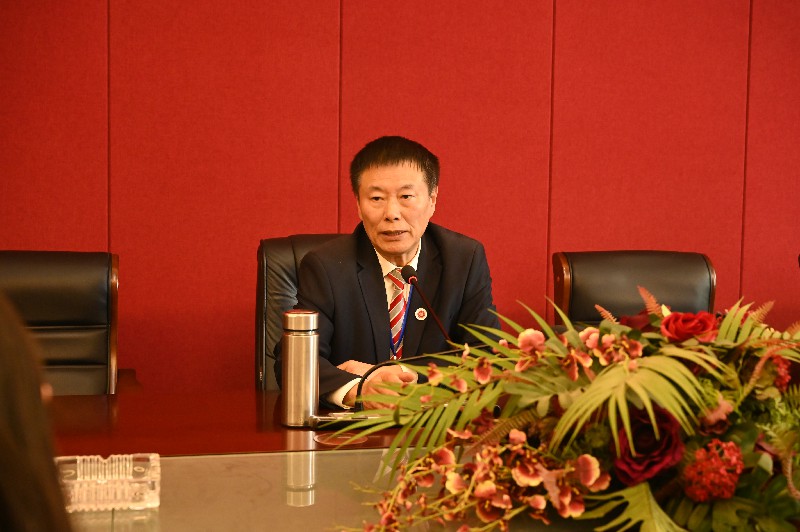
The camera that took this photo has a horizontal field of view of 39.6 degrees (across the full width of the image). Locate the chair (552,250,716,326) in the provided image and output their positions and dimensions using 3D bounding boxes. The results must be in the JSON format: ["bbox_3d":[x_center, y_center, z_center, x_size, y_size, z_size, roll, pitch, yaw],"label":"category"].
[{"bbox_3d":[0.763,0.487,3.142,0.600,1.034,0.640,0,4,-13],"label":"chair"}]

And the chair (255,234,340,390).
[{"bbox_3d":[-0.089,0.469,2.883,0.620,1.078,0.680,0,4,-13],"label":"chair"}]

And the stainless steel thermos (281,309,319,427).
[{"bbox_3d":[-0.193,0.197,2.144,0.073,0.217,0.073,1,4,0],"label":"stainless steel thermos"}]

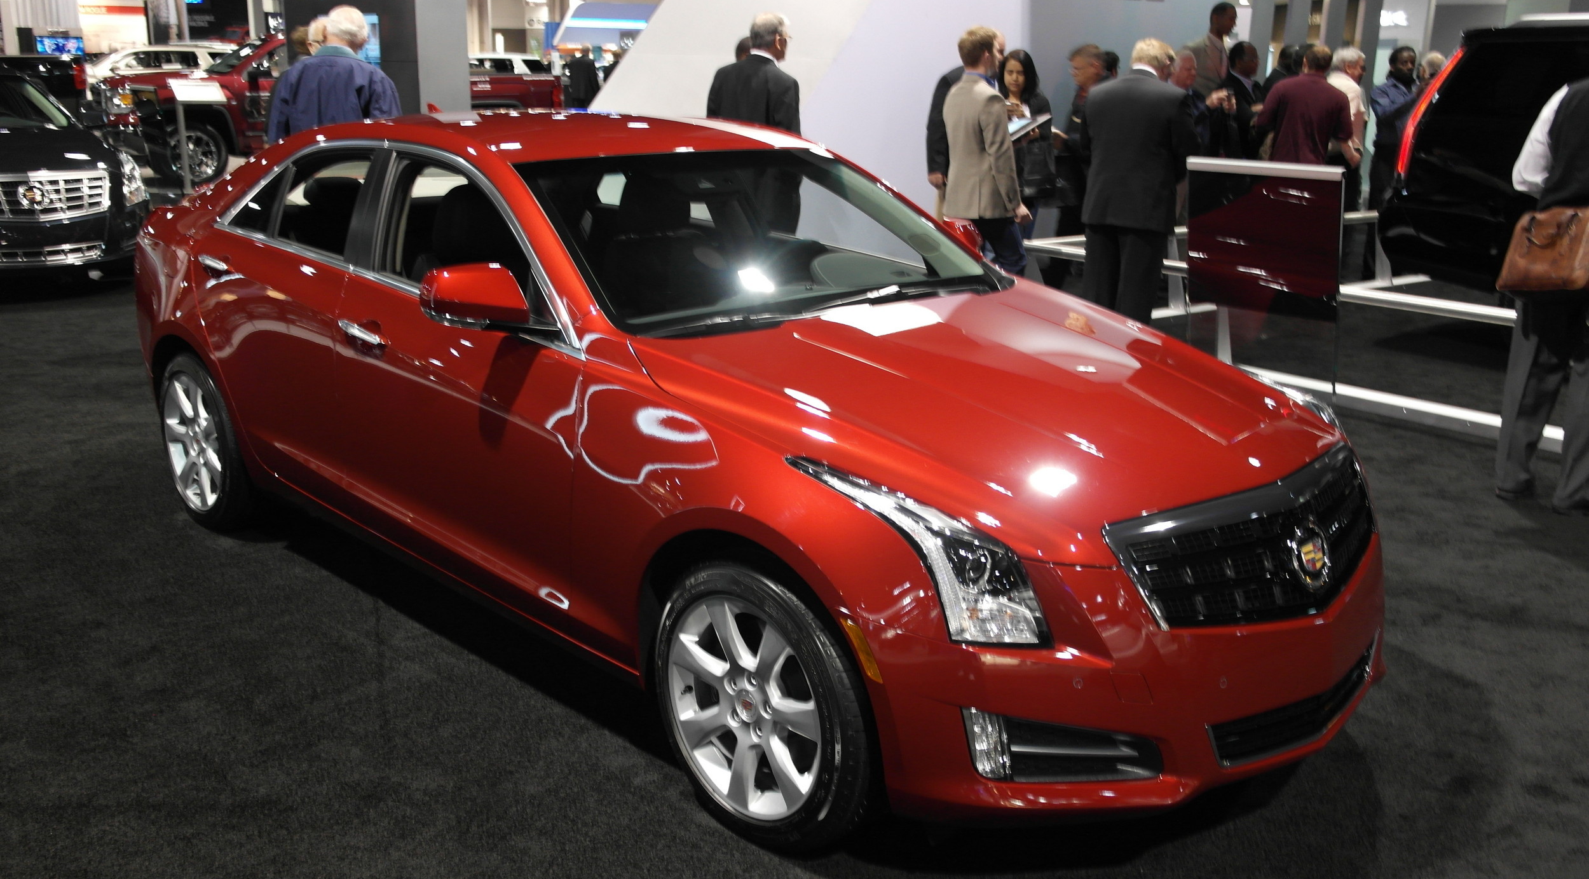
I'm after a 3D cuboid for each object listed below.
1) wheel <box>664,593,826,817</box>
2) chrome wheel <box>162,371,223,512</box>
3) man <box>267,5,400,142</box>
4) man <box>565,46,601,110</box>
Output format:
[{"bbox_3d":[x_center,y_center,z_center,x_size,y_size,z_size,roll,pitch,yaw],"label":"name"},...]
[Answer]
[{"bbox_3d":[-0.050,0.543,2.822,0.485,0.485,0.180,16,21,42],"label":"wheel"},{"bbox_3d":[-2.037,-0.005,4.682,0.485,0.485,0.180,16,21,42],"label":"chrome wheel"},{"bbox_3d":[-2.159,-1.145,6.443,0.580,1.820,0.360,0,16,-6],"label":"man"},{"bbox_3d":[-3.167,-4.921,19.931,0.520,1.840,0.340,1,16,-3],"label":"man"}]

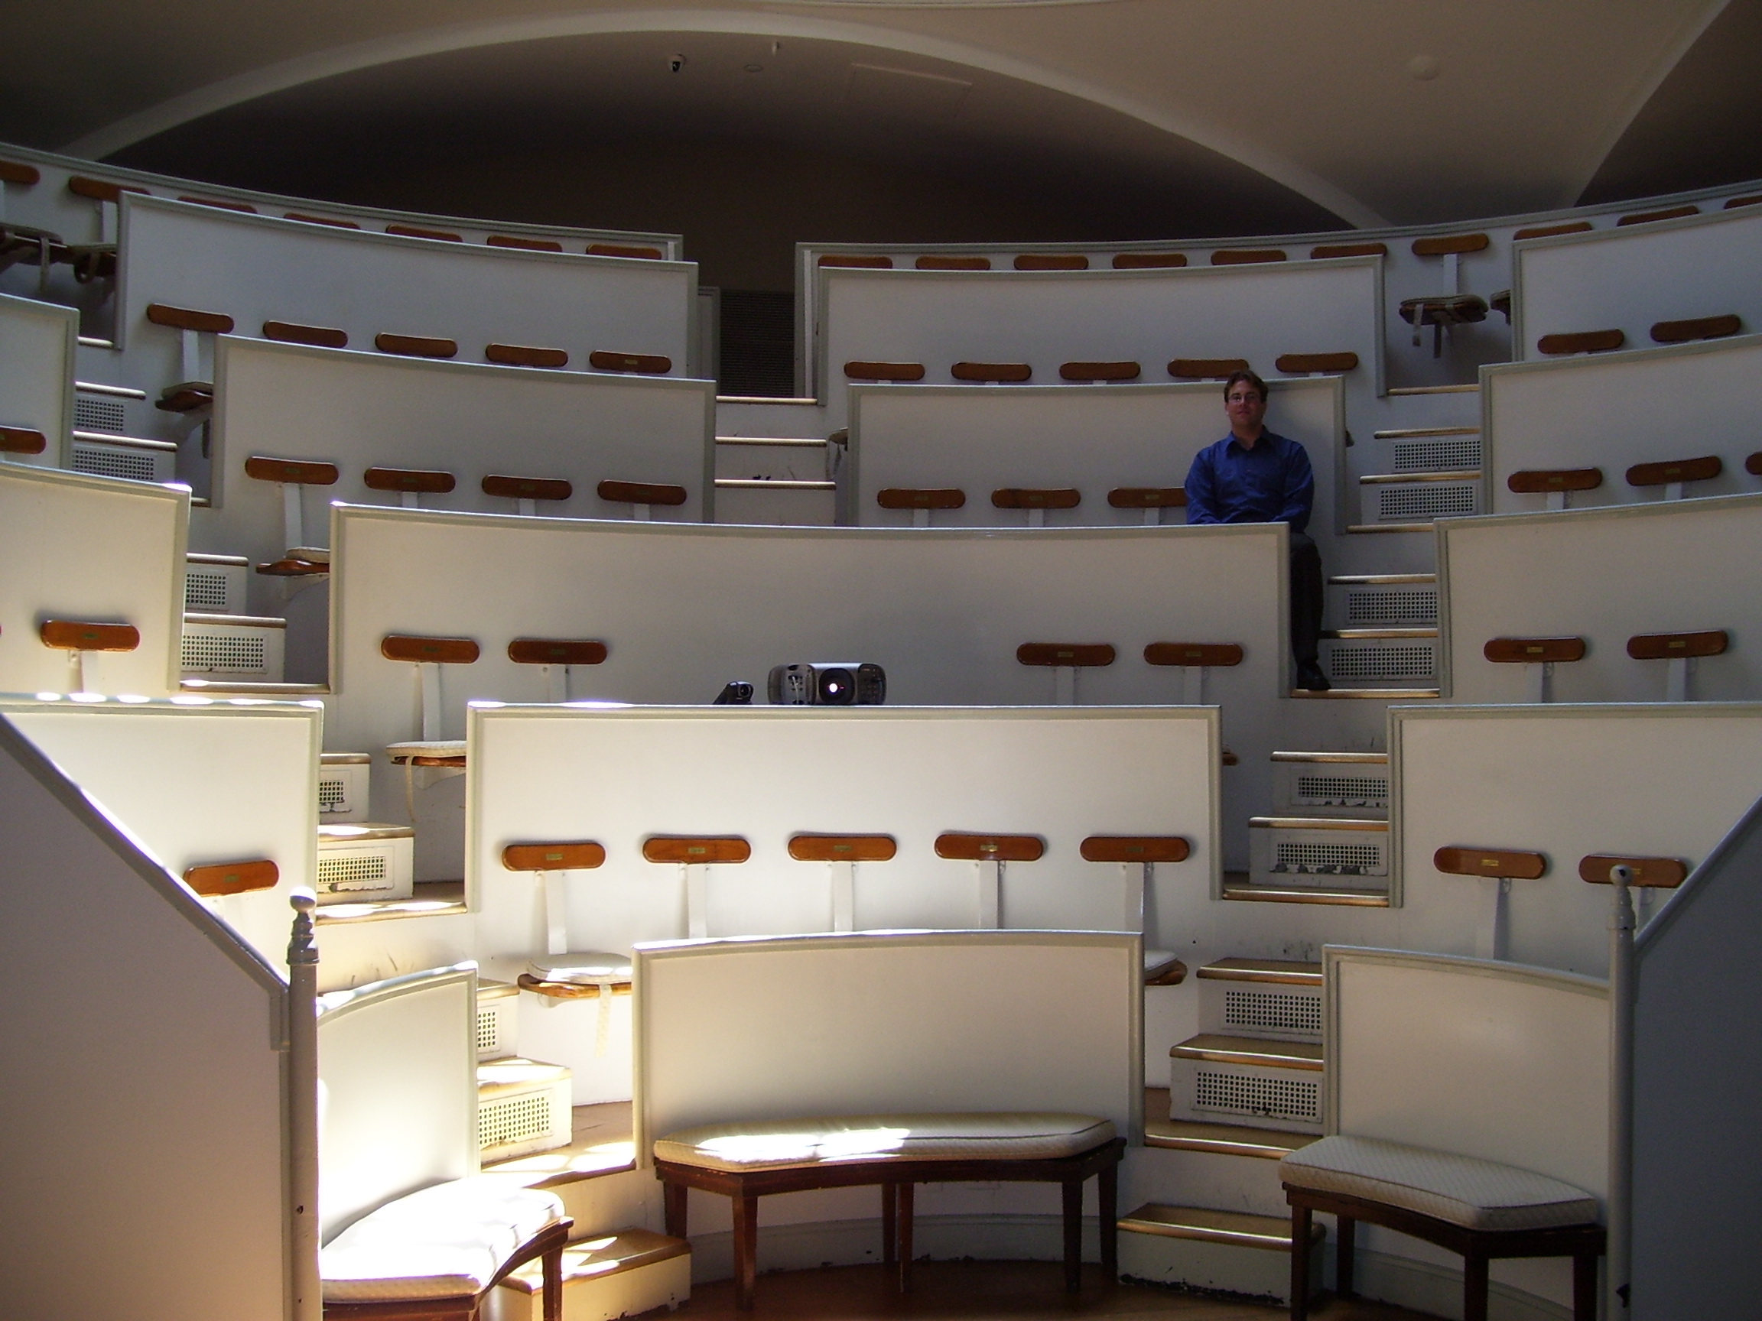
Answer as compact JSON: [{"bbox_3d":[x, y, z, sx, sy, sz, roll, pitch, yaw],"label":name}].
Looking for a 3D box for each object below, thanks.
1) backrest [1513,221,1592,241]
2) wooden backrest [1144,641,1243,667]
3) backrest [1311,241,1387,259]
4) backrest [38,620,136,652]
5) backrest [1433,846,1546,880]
[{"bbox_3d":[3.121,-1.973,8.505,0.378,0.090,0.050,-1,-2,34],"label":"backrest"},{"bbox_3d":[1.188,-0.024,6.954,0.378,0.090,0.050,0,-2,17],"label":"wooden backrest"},{"bbox_3d":[2.322,-2.022,9.085,0.369,0.096,0.045,-1,-2,20],"label":"backrest"},{"bbox_3d":[-2.304,-0.070,5.344,0.038,0.085,0.352,-2,-3,35],"label":"backrest"},{"bbox_3d":[1.836,0.612,5.521,0.352,0.085,0.038,-2,-3,35],"label":"backrest"}]

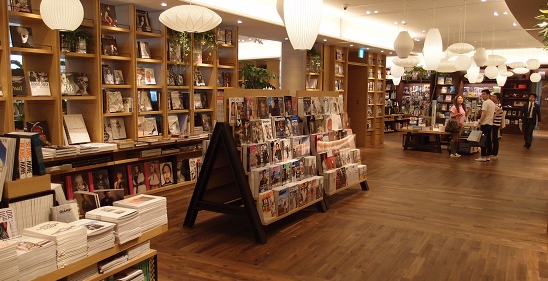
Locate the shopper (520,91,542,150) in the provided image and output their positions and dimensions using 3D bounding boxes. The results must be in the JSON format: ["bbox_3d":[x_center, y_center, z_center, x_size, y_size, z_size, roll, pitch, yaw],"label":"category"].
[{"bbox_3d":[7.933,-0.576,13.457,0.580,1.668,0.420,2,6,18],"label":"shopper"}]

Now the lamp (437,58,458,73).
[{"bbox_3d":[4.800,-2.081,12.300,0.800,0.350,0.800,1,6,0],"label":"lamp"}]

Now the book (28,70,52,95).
[{"bbox_3d":[-3.346,-0.807,6.342,0.025,0.355,0.270,-9,0,34],"label":"book"}]

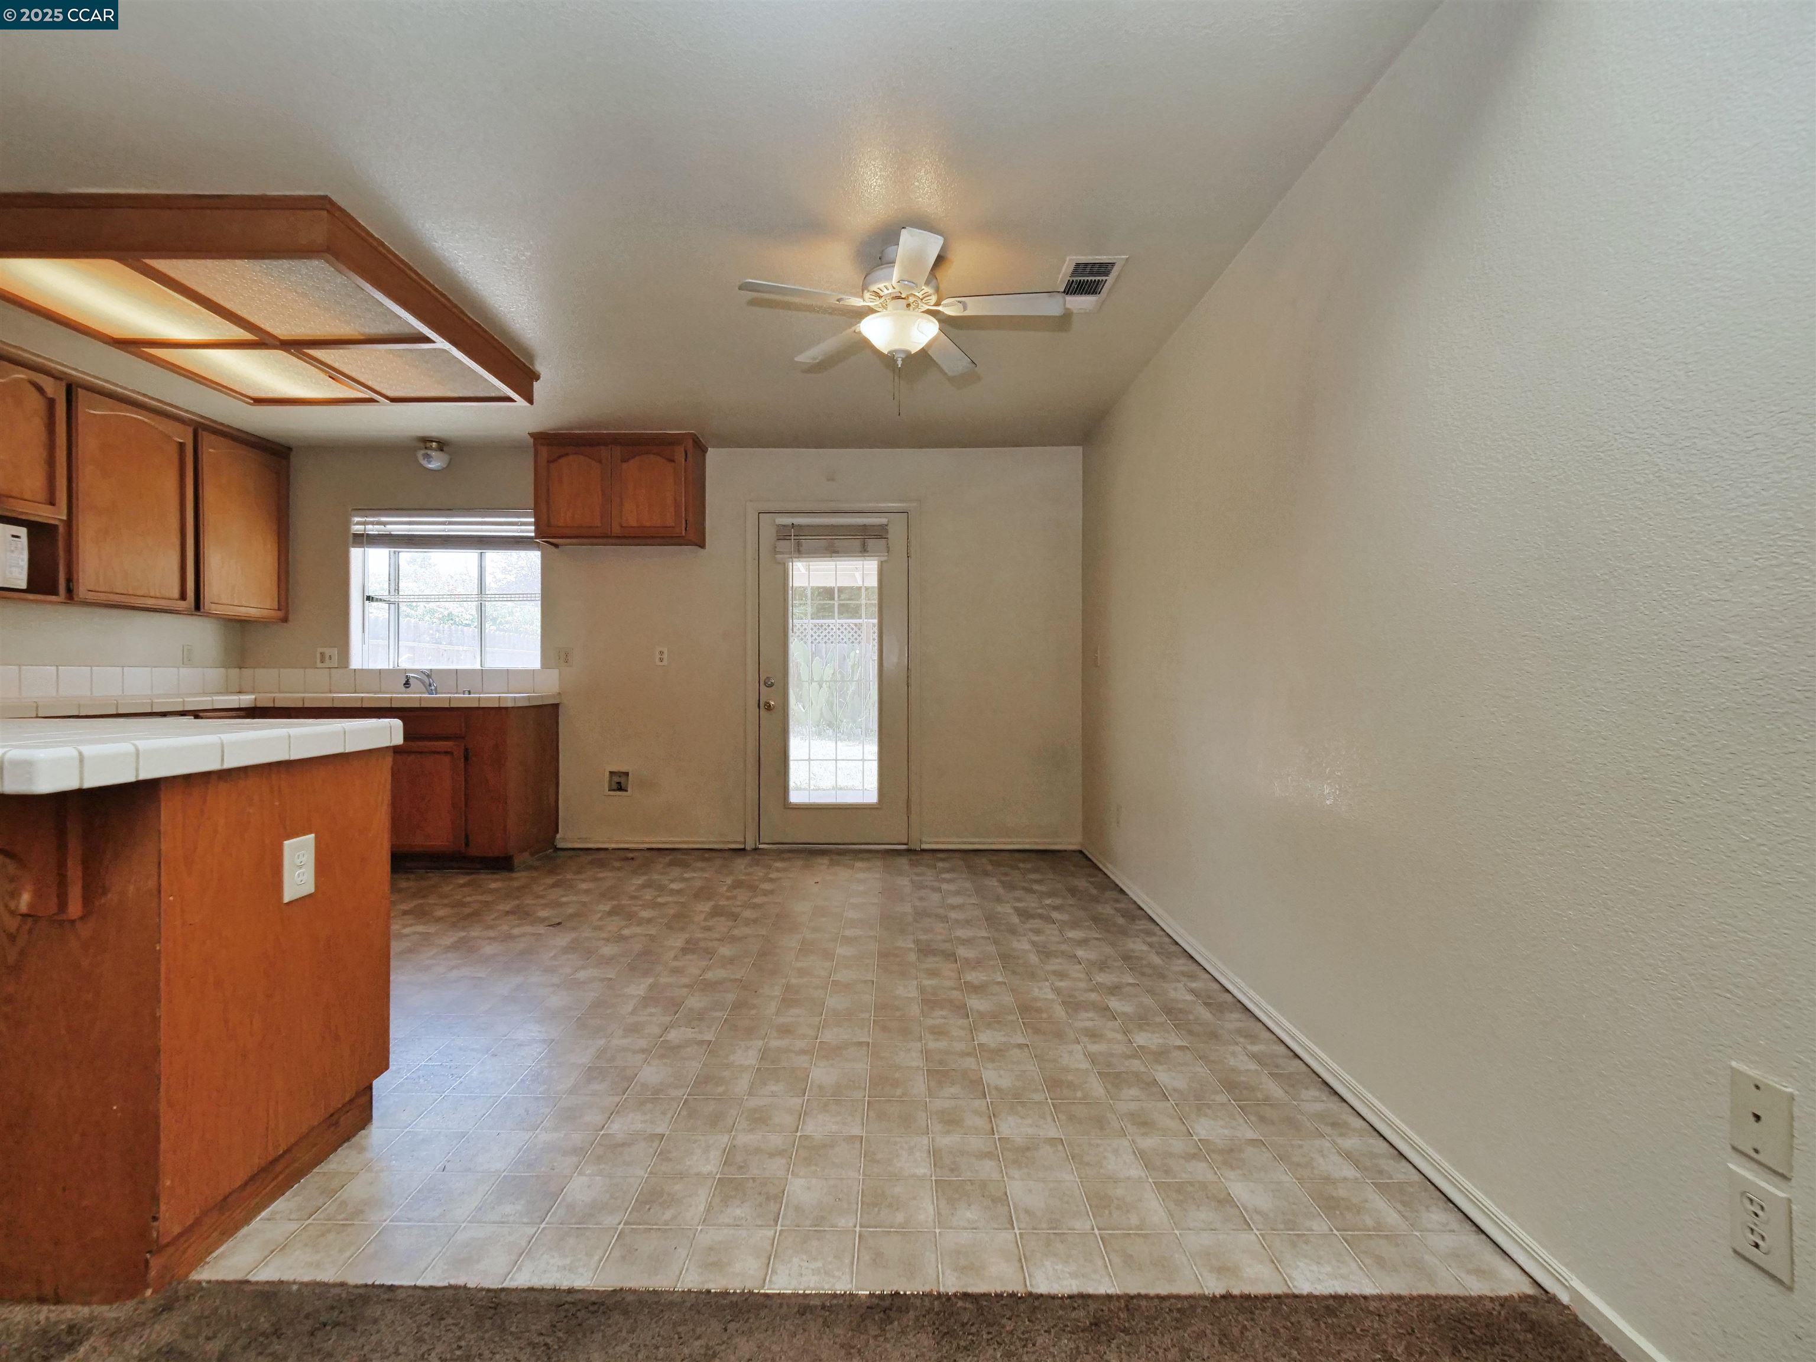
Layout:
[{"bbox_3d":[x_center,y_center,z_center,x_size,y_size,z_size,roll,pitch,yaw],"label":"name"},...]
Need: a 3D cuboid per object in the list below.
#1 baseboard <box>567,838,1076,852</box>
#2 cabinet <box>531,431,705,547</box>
[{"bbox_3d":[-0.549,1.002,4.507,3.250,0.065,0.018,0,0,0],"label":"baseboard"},{"bbox_3d":[-1.685,-1.115,4.350,0.910,0.610,0.340,0,0,0],"label":"cabinet"}]

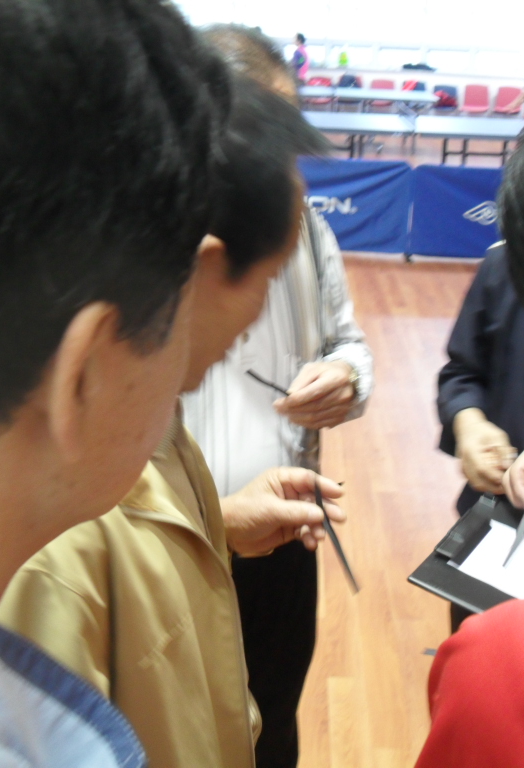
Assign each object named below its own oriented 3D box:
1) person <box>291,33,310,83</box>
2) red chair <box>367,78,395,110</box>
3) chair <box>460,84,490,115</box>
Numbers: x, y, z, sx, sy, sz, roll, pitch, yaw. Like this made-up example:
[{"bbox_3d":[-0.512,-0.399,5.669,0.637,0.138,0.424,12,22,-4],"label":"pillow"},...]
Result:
[{"bbox_3d":[0.599,-4.684,16.149,0.360,1.550,0.460,3,19,2],"label":"person"},{"bbox_3d":[1.939,-4.483,16.797,0.470,0.800,0.520,4,19,4],"label":"red chair"},{"bbox_3d":[3.431,-4.372,16.703,0.470,0.800,0.520,5,19,7],"label":"chair"}]

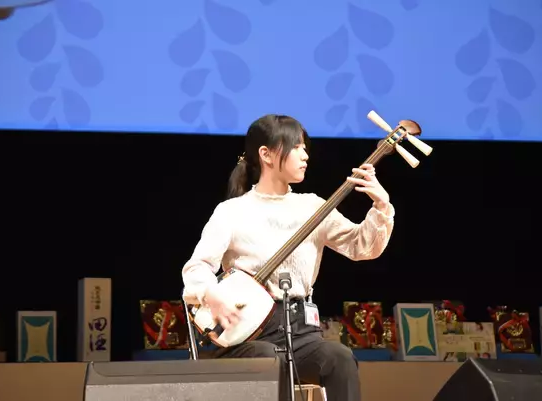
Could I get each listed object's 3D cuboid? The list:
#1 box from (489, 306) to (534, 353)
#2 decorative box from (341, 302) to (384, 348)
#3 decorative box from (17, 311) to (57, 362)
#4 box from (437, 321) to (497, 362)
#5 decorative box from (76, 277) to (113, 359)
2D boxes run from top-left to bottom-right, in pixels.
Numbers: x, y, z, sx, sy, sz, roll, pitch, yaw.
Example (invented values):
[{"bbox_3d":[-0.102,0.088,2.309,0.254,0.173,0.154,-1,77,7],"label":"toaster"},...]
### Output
[{"bbox_3d":[1.088,0.602,12.572,0.158,0.193,0.050,1,-21,-17],"label":"box"},{"bbox_3d":[0.406,0.560,12.373,0.174,0.213,0.050,1,-21,-16],"label":"decorative box"},{"bbox_3d":[-0.998,0.595,11.976,0.166,0.248,0.055,0,-15,-12],"label":"decorative box"},{"bbox_3d":[0.866,0.637,12.523,0.280,0.180,0.050,1,-19,-16],"label":"box"},{"bbox_3d":[-0.757,0.528,12.056,0.118,0.390,0.118,1,-6,-16],"label":"decorative box"}]

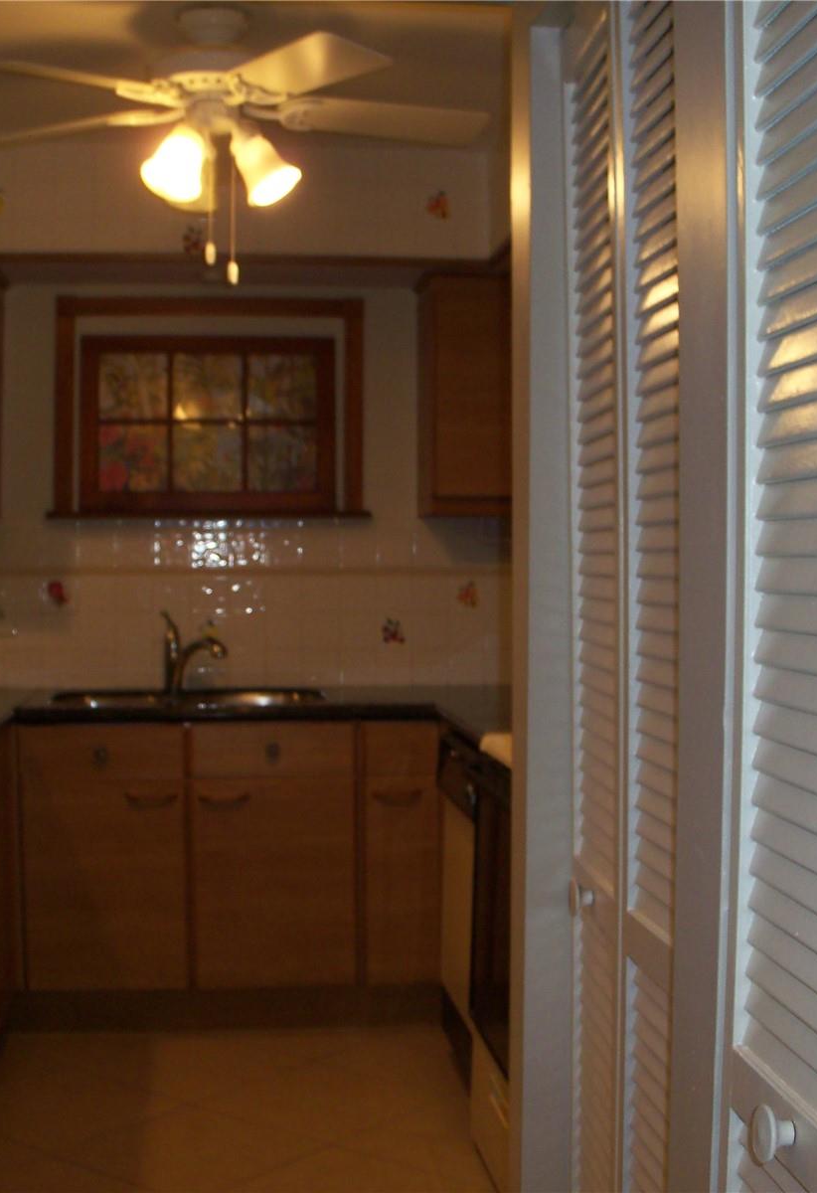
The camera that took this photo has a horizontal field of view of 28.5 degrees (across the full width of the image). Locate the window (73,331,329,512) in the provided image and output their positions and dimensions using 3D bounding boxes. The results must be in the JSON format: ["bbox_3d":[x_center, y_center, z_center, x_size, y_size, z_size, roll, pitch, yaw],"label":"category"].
[{"bbox_3d":[-0.657,-0.559,5.284,0.836,0.584,0.080,0,2,-7],"label":"window"}]

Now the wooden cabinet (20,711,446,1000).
[{"bbox_3d":[-0.544,0.730,4.879,1.217,0.782,0.600,0,2,-7],"label":"wooden cabinet"}]

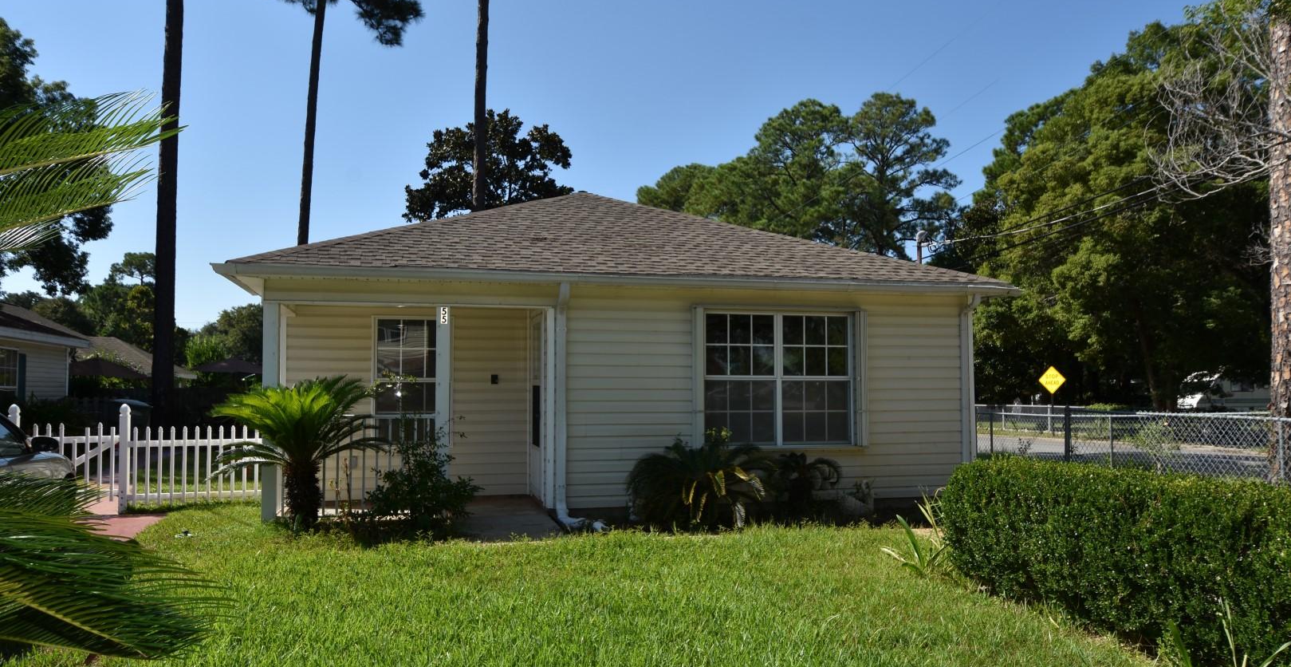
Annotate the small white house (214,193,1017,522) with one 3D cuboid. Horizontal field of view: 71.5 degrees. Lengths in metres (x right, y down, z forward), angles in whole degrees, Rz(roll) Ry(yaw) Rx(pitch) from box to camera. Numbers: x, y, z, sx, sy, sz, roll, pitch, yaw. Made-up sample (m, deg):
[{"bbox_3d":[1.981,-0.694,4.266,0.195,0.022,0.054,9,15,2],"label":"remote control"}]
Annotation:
[{"bbox_3d":[-1.184,0.124,14.735,8.713,4.429,11.000,1,-4,-15],"label":"small white house"}]

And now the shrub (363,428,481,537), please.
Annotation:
[{"bbox_3d":[-2.112,1.392,8.431,1.060,0.986,0.950,1,-4,-15],"label":"shrub"}]

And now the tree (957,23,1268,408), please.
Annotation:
[{"bbox_3d":[20.143,-4.680,38.358,14.000,17.576,13.000,1,-4,-15],"label":"tree"}]

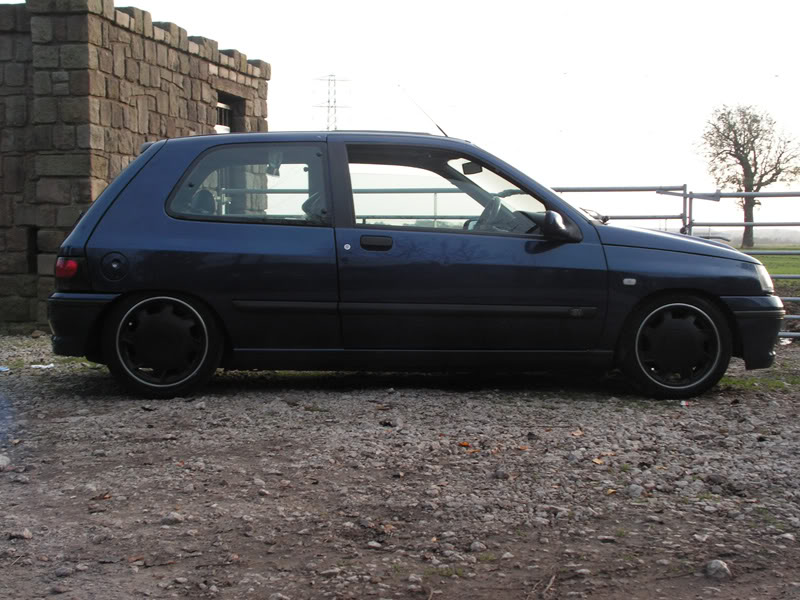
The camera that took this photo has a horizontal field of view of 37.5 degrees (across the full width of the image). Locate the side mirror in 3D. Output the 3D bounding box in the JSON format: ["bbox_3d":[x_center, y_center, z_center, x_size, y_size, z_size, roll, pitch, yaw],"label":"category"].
[{"bbox_3d":[0.785,-0.345,5.580,0.195,0.150,0.200,1,3,-7],"label":"side mirror"}]

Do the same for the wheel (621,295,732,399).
[{"bbox_3d":[1.344,0.216,5.832,0.546,0.546,0.195,1,3,-7],"label":"wheel"}]

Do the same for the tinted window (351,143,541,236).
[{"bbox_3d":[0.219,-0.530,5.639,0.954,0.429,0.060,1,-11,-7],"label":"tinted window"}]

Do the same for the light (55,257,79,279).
[{"bbox_3d":[-1.533,-0.150,5.447,0.120,0.110,0.160,1,3,-7],"label":"light"}]

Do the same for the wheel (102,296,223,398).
[{"bbox_3d":[-1.108,0.184,5.524,0.546,0.546,0.195,1,3,-7],"label":"wheel"}]

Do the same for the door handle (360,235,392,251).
[{"bbox_3d":[-0.110,-0.267,5.524,0.152,0.075,0.040,1,3,-7],"label":"door handle"}]

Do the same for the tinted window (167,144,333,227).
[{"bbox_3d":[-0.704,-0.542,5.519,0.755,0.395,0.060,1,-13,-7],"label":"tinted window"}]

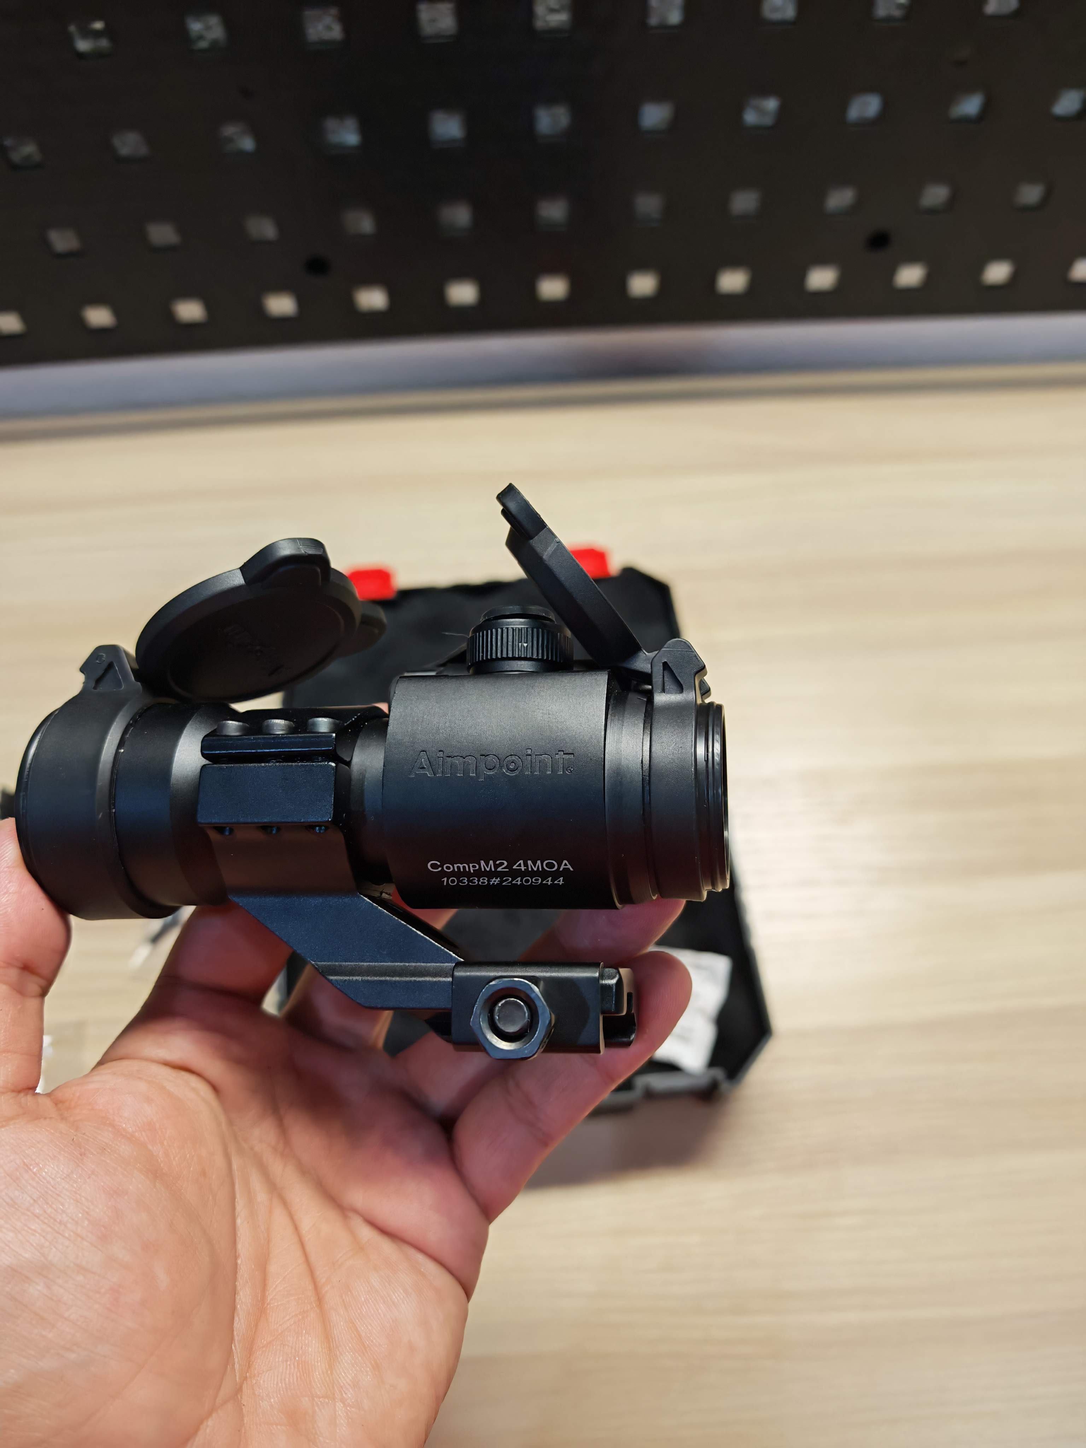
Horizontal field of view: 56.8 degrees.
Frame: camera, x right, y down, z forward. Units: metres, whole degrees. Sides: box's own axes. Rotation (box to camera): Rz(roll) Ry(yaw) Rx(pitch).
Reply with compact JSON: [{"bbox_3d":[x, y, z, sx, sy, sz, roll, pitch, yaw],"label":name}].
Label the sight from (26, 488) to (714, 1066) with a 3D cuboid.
[{"bbox_3d":[-0.029,0.007,0.205,0.131,0.059,0.114,-2,72,8],"label":"sight"}]

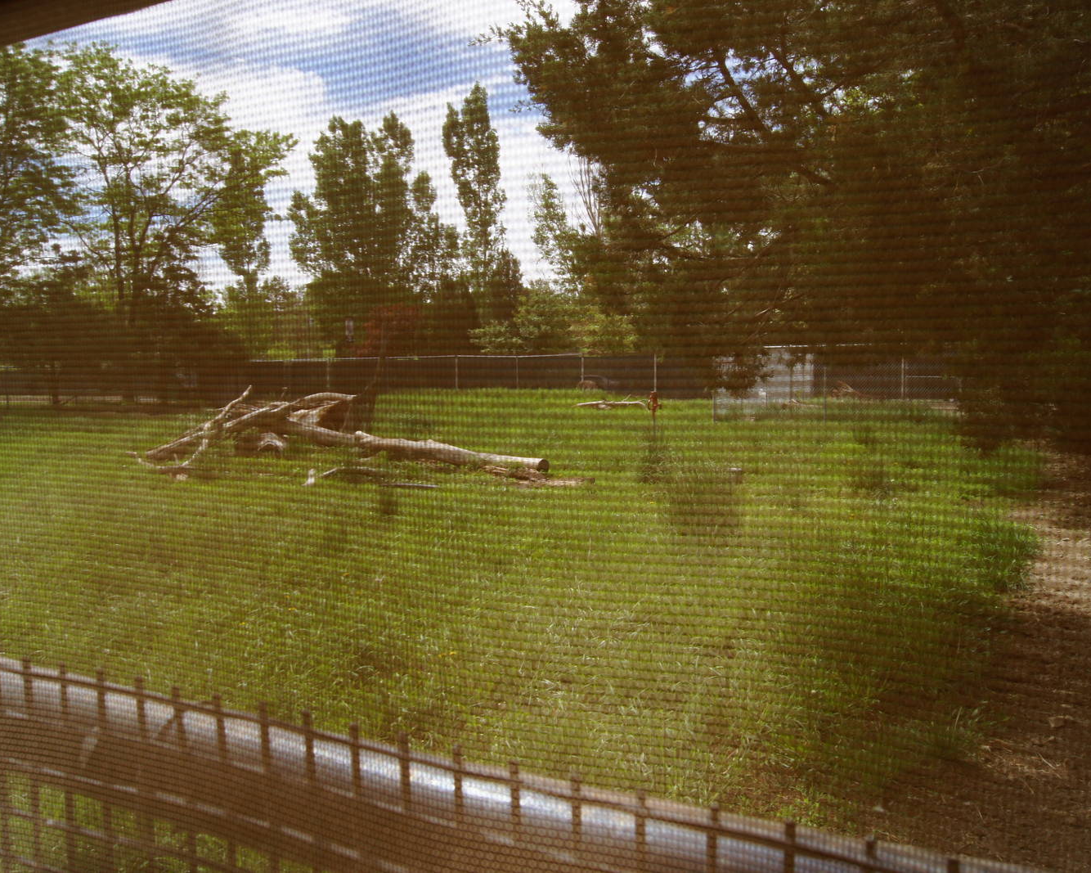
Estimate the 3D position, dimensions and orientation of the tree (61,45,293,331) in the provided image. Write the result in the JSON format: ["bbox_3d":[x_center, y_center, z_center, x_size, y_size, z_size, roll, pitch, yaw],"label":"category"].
[{"bbox_3d":[-14.054,-7.610,37.600,8.400,12.800,8.000,-1,4,0],"label":"tree"}]

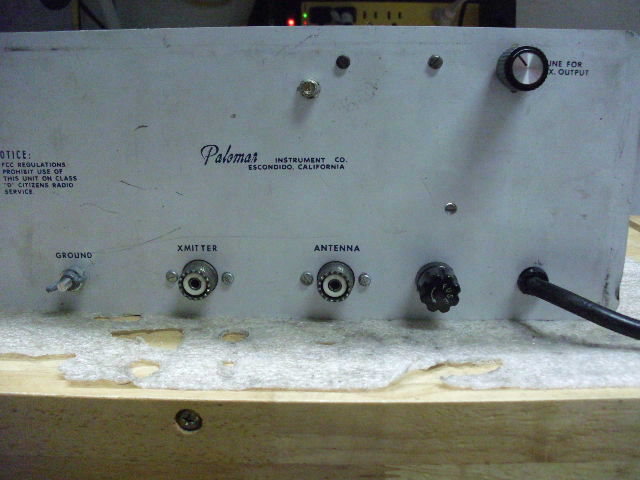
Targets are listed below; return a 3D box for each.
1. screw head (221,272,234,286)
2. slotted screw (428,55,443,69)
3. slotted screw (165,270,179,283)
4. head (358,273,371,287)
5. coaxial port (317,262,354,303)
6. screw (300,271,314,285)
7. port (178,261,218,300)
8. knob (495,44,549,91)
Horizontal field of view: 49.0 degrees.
[{"bbox_3d":[-0.042,0.018,0.322,0.006,0.006,0.002,1,15,3],"label":"screw head"},{"bbox_3d":[0.048,-0.074,0.292,0.006,0.006,0.002,1,15,3],"label":"slotted screw"},{"bbox_3d":[-0.068,0.017,0.323,0.006,0.006,0.002,1,15,3],"label":"slotted screw"},{"bbox_3d":[0.020,0.018,0.318,0.006,0.006,0.002,1,15,3],"label":"head"},{"bbox_3d":[0.007,0.019,0.315,0.017,0.017,0.011,1,15,3],"label":"coaxial port"},{"bbox_3d":[-0.006,0.018,0.319,0.006,0.006,0.002,1,15,3],"label":"screw"},{"bbox_3d":[-0.056,0.019,0.319,0.017,0.017,0.011,1,15,3],"label":"port"},{"bbox_3d":[0.082,-0.069,0.283,0.017,0.017,0.017,1,15,3],"label":"knob"}]

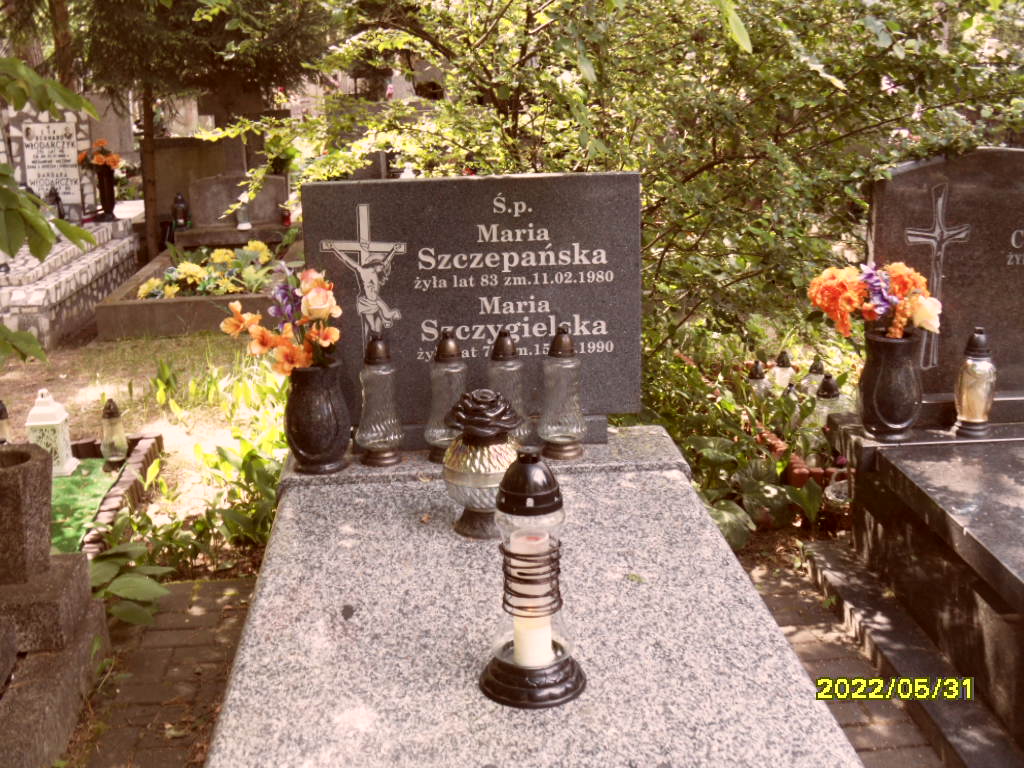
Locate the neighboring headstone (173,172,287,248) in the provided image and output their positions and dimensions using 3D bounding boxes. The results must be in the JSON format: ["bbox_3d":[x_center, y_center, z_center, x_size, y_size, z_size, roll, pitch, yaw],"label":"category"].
[{"bbox_3d":[-1.988,-1.266,8.598,0.840,0.520,0.340,-2,15,-5],"label":"neighboring headstone"}]

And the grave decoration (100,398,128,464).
[{"bbox_3d":[-1.513,0.187,4.465,0.105,0.270,0.105,-2,15,-5],"label":"grave decoration"}]

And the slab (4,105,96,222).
[{"bbox_3d":[-3.406,-1.652,8.768,0.620,0.870,0.160,-2,15,-5],"label":"slab"}]

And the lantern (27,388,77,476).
[{"bbox_3d":[-1.750,0.174,4.441,0.160,0.305,0.160,-3,15,-8],"label":"lantern"}]

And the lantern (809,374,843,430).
[{"bbox_3d":[1.273,0.103,4.713,0.130,0.290,0.130,-2,15,-5],"label":"lantern"}]

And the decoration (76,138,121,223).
[{"bbox_3d":[-2.947,-1.480,8.476,0.290,0.580,0.240,-2,15,-5],"label":"decoration"}]

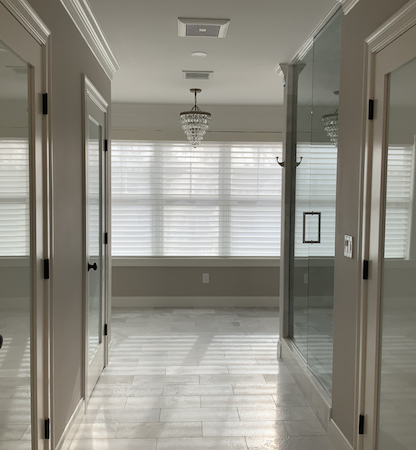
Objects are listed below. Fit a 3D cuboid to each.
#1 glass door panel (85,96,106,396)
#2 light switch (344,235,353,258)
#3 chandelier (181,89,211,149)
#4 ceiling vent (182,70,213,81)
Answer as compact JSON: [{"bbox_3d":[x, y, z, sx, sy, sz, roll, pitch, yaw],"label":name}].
[{"bbox_3d":[-0.840,0.167,3.665,0.042,2.030,0.775,1,3,-3],"label":"glass door panel"},{"bbox_3d":[0.740,0.114,2.650,0.010,0.115,0.117,1,3,-3],"label":"light switch"},{"bbox_3d":[-0.136,-1.159,5.479,0.334,0.615,0.334,1,3,-3],"label":"chandelier"},{"bbox_3d":[-0.094,-1.415,4.776,0.286,0.020,0.305,1,3,-3],"label":"ceiling vent"}]

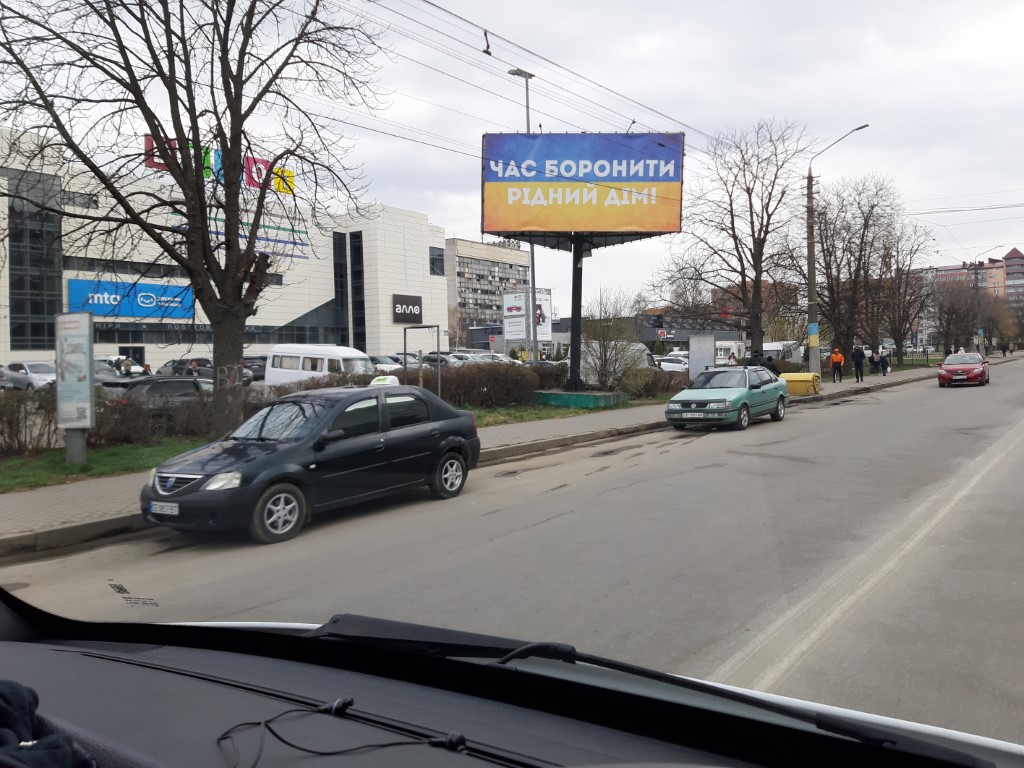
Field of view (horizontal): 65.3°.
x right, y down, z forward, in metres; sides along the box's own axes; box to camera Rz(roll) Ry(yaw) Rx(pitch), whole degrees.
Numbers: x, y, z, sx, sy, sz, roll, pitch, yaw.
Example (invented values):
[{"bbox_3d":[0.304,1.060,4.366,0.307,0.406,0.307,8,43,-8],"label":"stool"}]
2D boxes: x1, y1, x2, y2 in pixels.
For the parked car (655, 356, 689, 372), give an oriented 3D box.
[{"bbox_3d":[13.632,-1.587,65.000,4.400,1.520,1.800,0,3,35],"label":"parked car"}]

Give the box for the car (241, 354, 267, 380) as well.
[{"bbox_3d":[-18.693,-0.977,53.931,4.600,1.700,1.880,0,2,38],"label":"car"}]

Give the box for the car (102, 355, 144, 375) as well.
[{"bbox_3d":[-25.072,-0.783,50.000,4.500,1.800,1.850,-1,2,30],"label":"car"}]

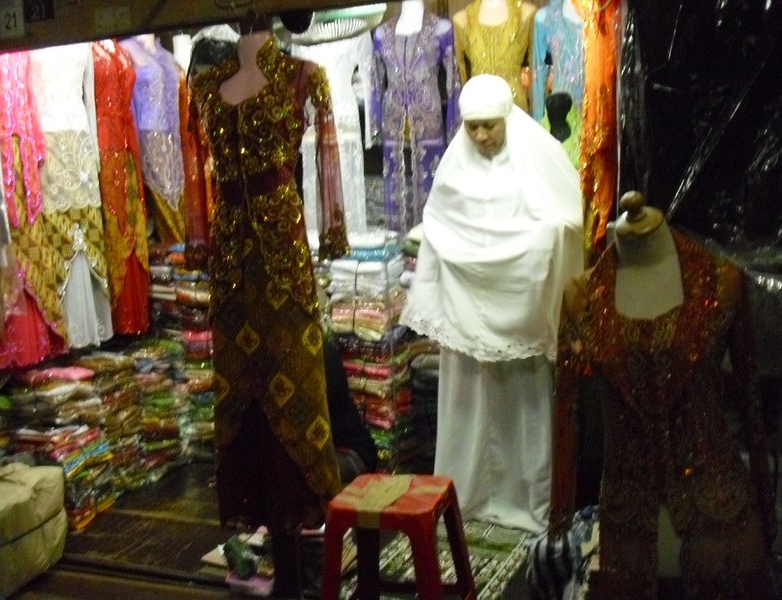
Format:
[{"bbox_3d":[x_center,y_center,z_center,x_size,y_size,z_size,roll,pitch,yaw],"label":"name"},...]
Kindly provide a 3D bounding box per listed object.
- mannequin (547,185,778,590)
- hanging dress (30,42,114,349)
[{"bbox_3d":[0.568,0.276,1.830,0.440,0.830,0.270,1,6,25],"label":"mannequin"},{"bbox_3d":[-1.383,-0.461,3.800,0.350,1.310,0.280,-4,6,-32],"label":"hanging dress"}]

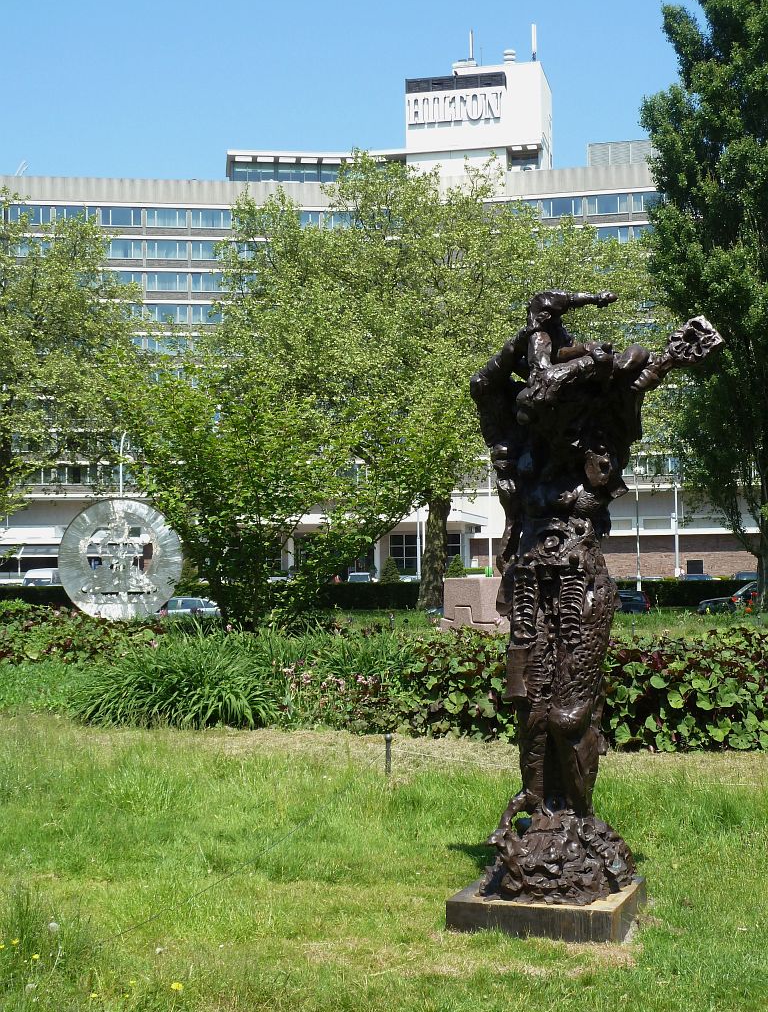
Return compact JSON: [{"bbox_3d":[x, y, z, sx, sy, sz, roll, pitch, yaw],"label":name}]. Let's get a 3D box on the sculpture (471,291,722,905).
[{"bbox_3d":[1.076,0.397,6.988,1.120,2.900,0.750,-2,-3,17],"label":"sculpture"}]

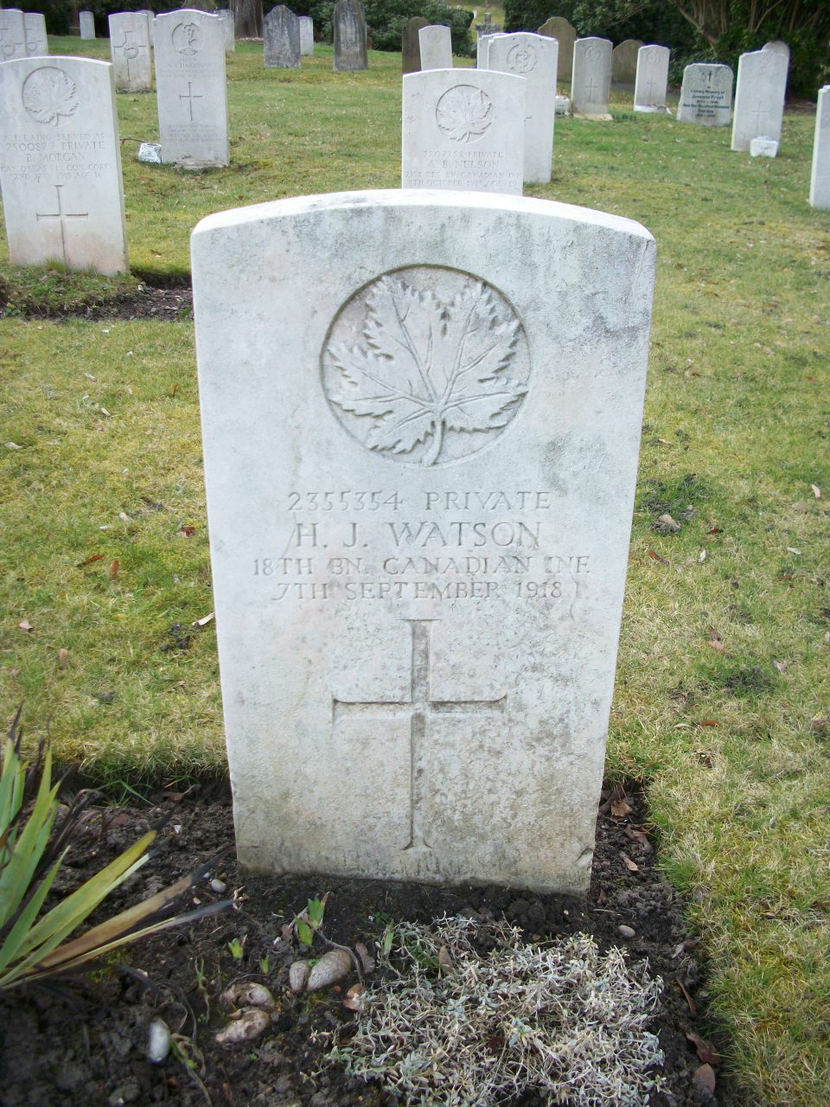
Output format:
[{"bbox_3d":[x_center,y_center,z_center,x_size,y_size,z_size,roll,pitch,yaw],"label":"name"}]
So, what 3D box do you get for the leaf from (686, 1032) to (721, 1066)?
[{"bbox_3d":[0.263,0.450,1.017,0.017,0.010,0.036,-15,30,-28],"label":"leaf"}]

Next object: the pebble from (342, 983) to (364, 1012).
[{"bbox_3d":[-0.058,0.420,1.057,0.019,0.015,0.024,2,26,2],"label":"pebble"}]

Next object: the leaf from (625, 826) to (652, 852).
[{"bbox_3d":[0.253,0.325,1.267,0.017,0.011,0.038,-12,29,-25],"label":"leaf"}]

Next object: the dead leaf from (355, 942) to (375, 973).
[{"bbox_3d":[-0.049,0.399,1.105,0.015,0.010,0.031,-8,28,-17],"label":"dead leaf"}]

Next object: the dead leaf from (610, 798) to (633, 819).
[{"bbox_3d":[0.244,0.300,1.316,0.023,0.012,0.026,-4,27,-10],"label":"dead leaf"}]

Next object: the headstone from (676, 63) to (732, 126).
[{"bbox_3d":[2.865,-4.537,11.068,0.490,0.580,0.090,3,26,5],"label":"headstone"}]

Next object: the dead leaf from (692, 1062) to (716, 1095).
[{"bbox_3d":[0.255,0.463,0.989,0.020,0.008,0.028,10,28,19],"label":"dead leaf"}]

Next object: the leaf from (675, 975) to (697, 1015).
[{"bbox_3d":[0.259,0.424,1.072,0.010,0.009,0.042,-5,27,-11],"label":"leaf"}]

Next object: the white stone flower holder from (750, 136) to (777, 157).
[{"bbox_3d":[2.595,-3.031,8.345,0.180,0.150,0.130,3,26,4],"label":"white stone flower holder"}]

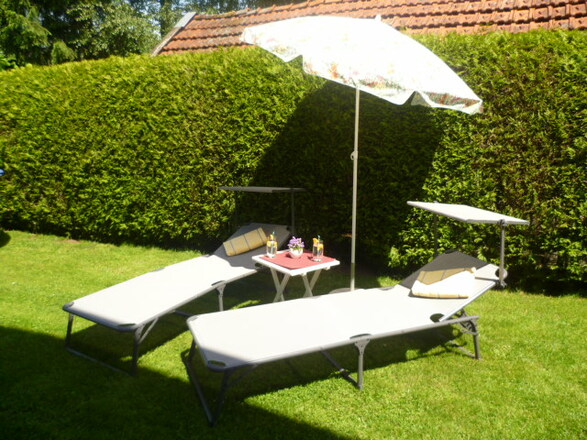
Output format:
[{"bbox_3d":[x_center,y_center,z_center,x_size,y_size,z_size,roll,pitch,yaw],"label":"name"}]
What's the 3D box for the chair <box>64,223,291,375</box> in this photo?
[{"bbox_3d":[-0.719,0.474,3.716,0.639,0.463,1.940,7,15,30],"label":"chair"}]

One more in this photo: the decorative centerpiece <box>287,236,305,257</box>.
[{"bbox_3d":[0.019,0.199,3.496,0.129,0.156,0.129,0,13,0],"label":"decorative centerpiece"}]

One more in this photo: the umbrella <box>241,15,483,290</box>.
[{"bbox_3d":[0.513,-0.383,3.610,1.768,2.176,1.768,0,13,0],"label":"umbrella"}]

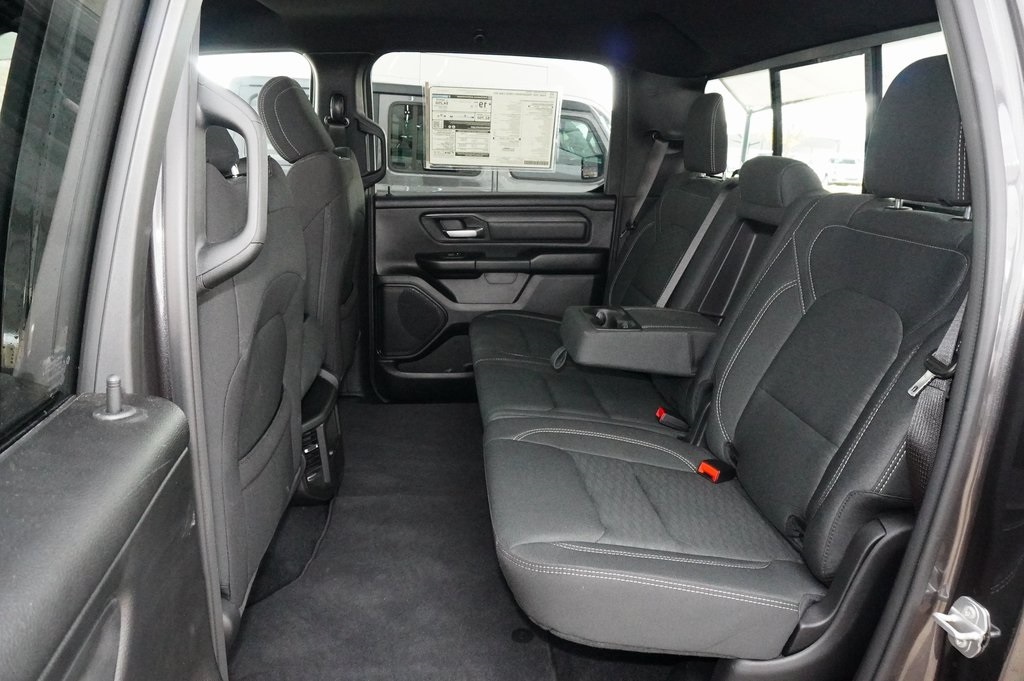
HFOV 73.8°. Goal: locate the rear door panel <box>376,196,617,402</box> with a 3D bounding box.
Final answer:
[{"bbox_3d":[-0.051,-0.150,2.449,0.820,0.730,0.130,-1,16,-4],"label":"rear door panel"}]

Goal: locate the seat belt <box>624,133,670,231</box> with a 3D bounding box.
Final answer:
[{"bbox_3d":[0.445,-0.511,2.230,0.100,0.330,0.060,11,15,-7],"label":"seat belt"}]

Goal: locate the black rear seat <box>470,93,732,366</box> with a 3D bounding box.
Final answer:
[{"bbox_3d":[0.258,-0.280,1.951,0.750,0.810,0.540,-1,16,-4],"label":"black rear seat"}]

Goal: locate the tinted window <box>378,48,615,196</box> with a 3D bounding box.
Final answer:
[{"bbox_3d":[-0.052,-0.714,2.293,0.820,0.470,0.040,-1,31,-4],"label":"tinted window"}]

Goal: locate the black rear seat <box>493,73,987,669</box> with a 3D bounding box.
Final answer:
[{"bbox_3d":[0.308,-0.127,1.597,0.820,0.910,1.430,-1,16,-4],"label":"black rear seat"}]

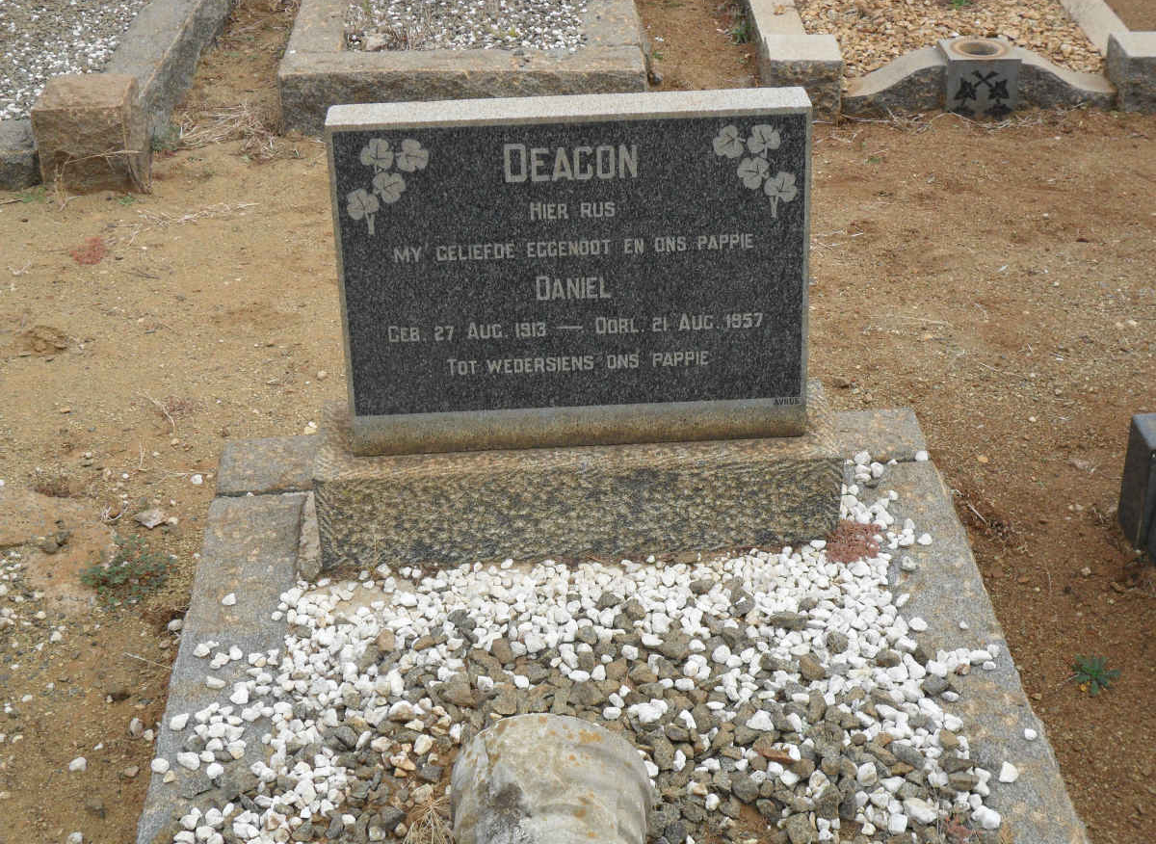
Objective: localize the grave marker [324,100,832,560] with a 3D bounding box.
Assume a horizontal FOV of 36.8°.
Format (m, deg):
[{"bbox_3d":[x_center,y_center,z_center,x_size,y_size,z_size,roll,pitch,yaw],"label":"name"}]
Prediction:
[{"bbox_3d":[-0.005,-0.122,2.457,0.751,0.637,0.218,-2,32,-2],"label":"grave marker"}]

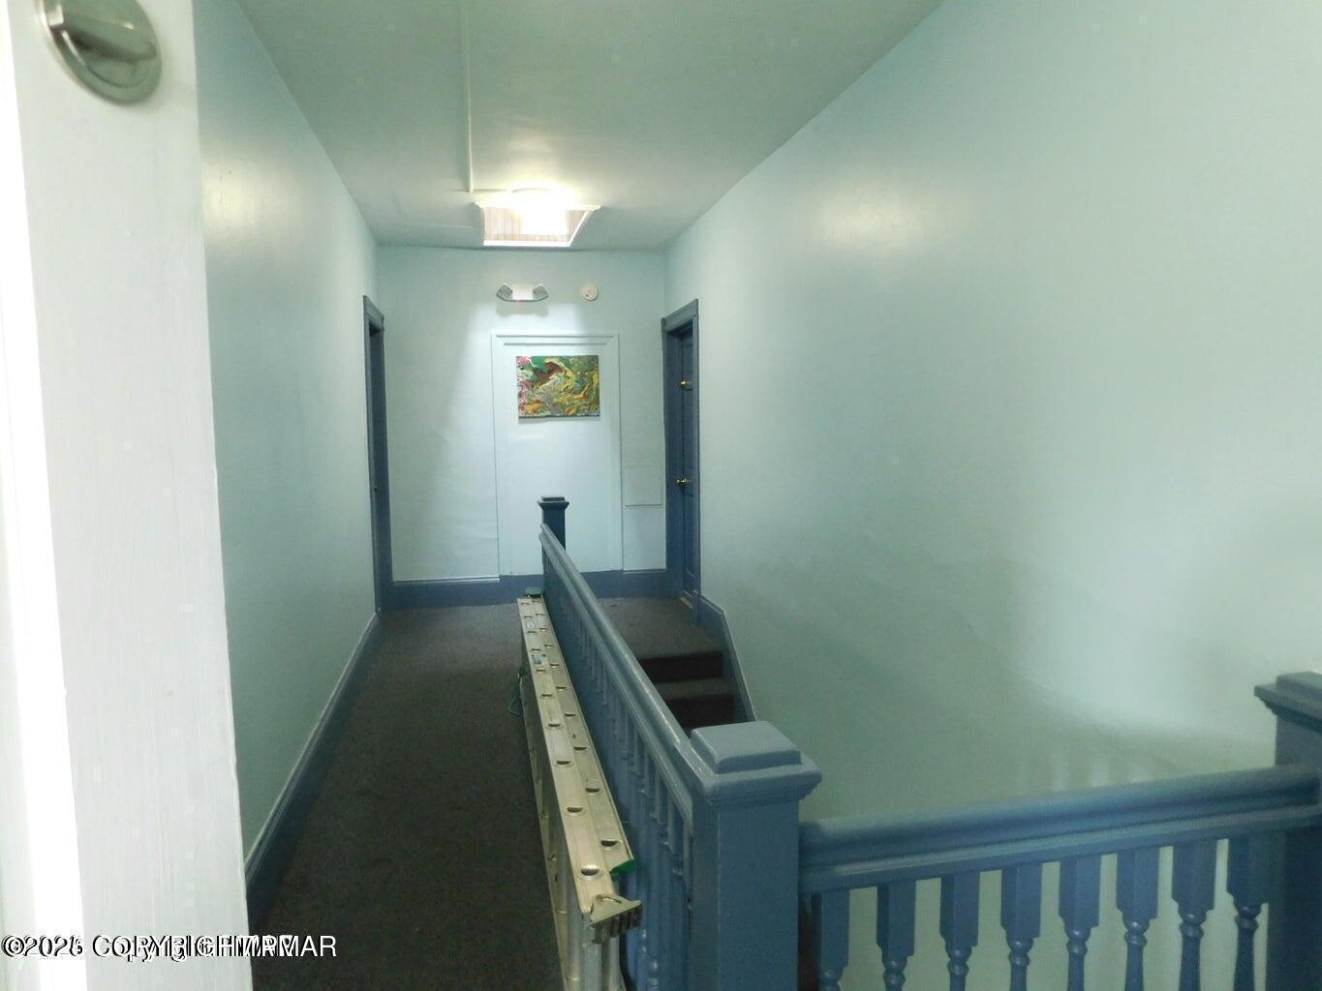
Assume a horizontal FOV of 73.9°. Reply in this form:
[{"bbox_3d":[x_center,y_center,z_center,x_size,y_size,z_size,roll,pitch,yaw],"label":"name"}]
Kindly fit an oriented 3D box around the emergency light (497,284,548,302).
[{"bbox_3d":[-1.007,-1.481,6.378,0.362,0.130,0.110,-2,6,-11],"label":"emergency light"}]

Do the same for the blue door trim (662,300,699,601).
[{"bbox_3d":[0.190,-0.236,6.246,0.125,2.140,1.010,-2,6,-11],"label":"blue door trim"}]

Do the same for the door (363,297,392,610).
[{"bbox_3d":[-1.915,-0.178,5.860,0.113,2.150,0.950,-2,6,-11],"label":"door"}]

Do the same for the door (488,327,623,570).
[{"bbox_3d":[-0.758,-0.313,6.583,0.955,1.790,0.050,-2,6,-11],"label":"door"}]

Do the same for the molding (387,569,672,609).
[{"bbox_3d":[-0.960,0.714,6.643,2.070,0.198,0.025,-2,6,-11],"label":"molding"}]

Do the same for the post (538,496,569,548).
[{"bbox_3d":[-0.602,0.486,5.006,0.176,0.965,0.175,-2,6,-11],"label":"post"}]

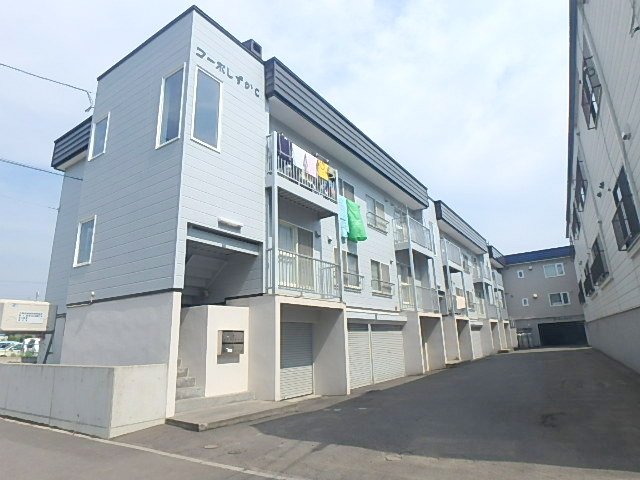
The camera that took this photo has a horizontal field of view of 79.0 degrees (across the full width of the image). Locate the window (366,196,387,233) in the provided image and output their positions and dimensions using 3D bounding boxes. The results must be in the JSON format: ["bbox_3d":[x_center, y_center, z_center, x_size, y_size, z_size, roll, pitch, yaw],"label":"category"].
[{"bbox_3d":[2.417,-1.081,16.530,0.120,1.280,1.680,-11,-17,32],"label":"window"}]

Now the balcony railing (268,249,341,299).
[{"bbox_3d":[-0.456,1.059,10.695,0.660,1.070,3.150,-11,-17,32],"label":"balcony railing"}]

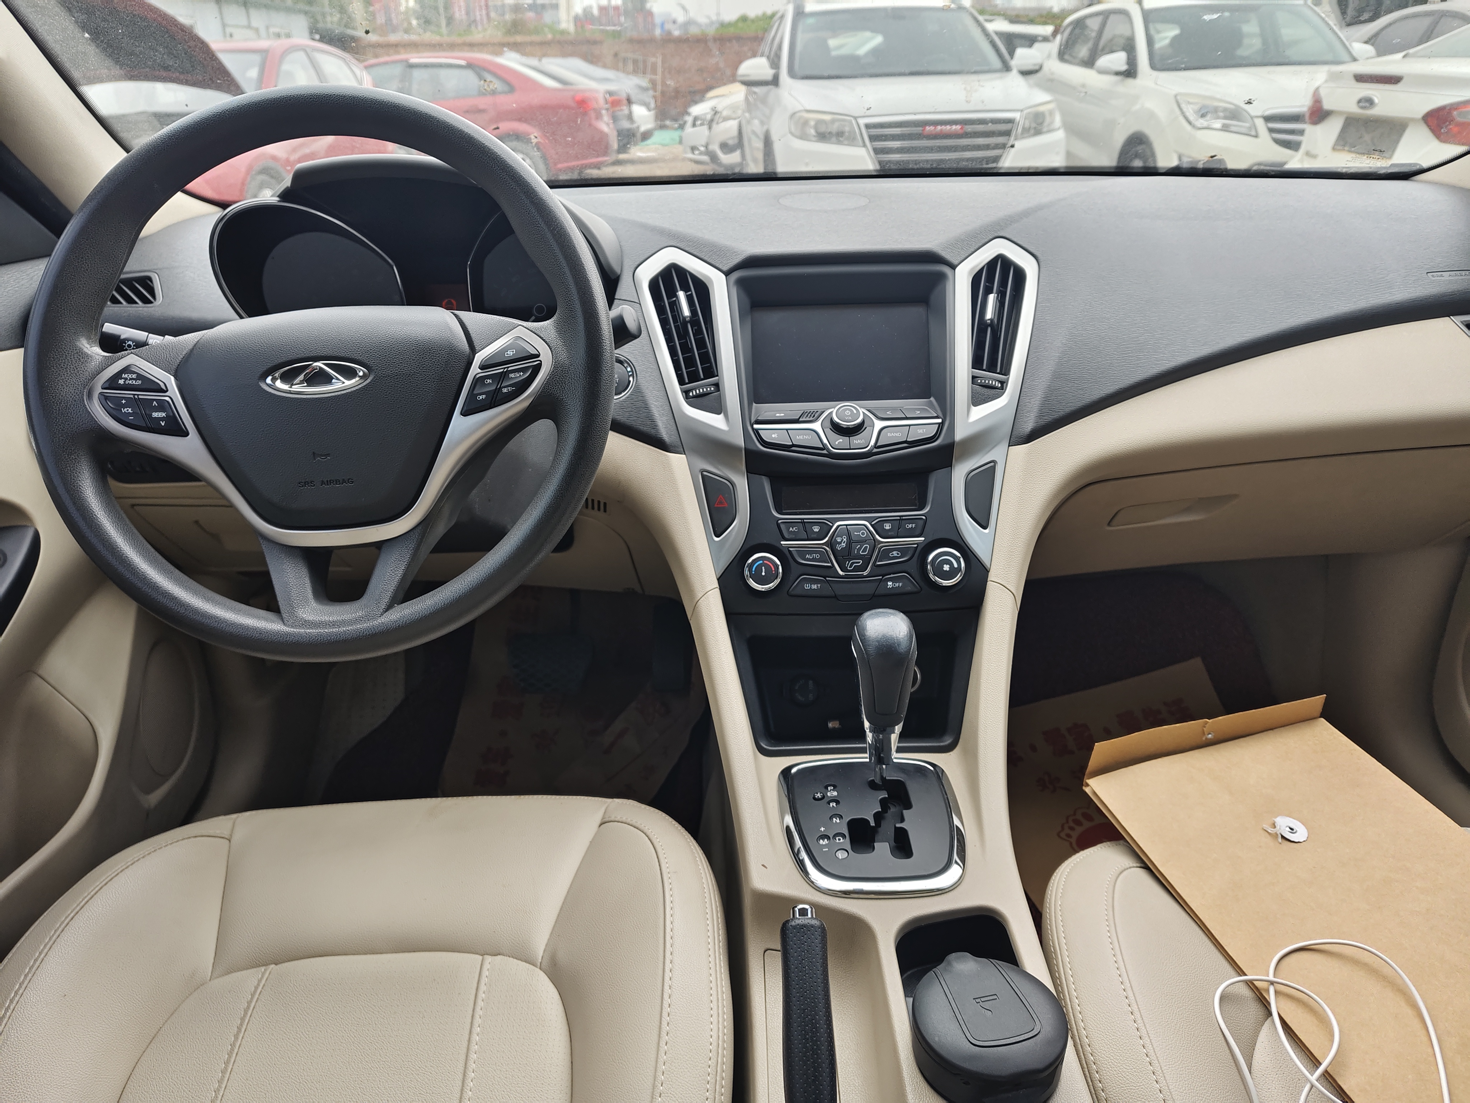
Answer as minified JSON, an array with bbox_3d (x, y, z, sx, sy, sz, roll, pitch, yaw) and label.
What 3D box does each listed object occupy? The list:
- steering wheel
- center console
[{"bbox_3d":[-0.269,-0.117,0.657,0.380,0.380,0.095,-3,-3,0],"label":"steering wheel"},{"bbox_3d":[0.094,-0.013,0.772,0.350,0.400,0.420,-1,26,0],"label":"center console"}]

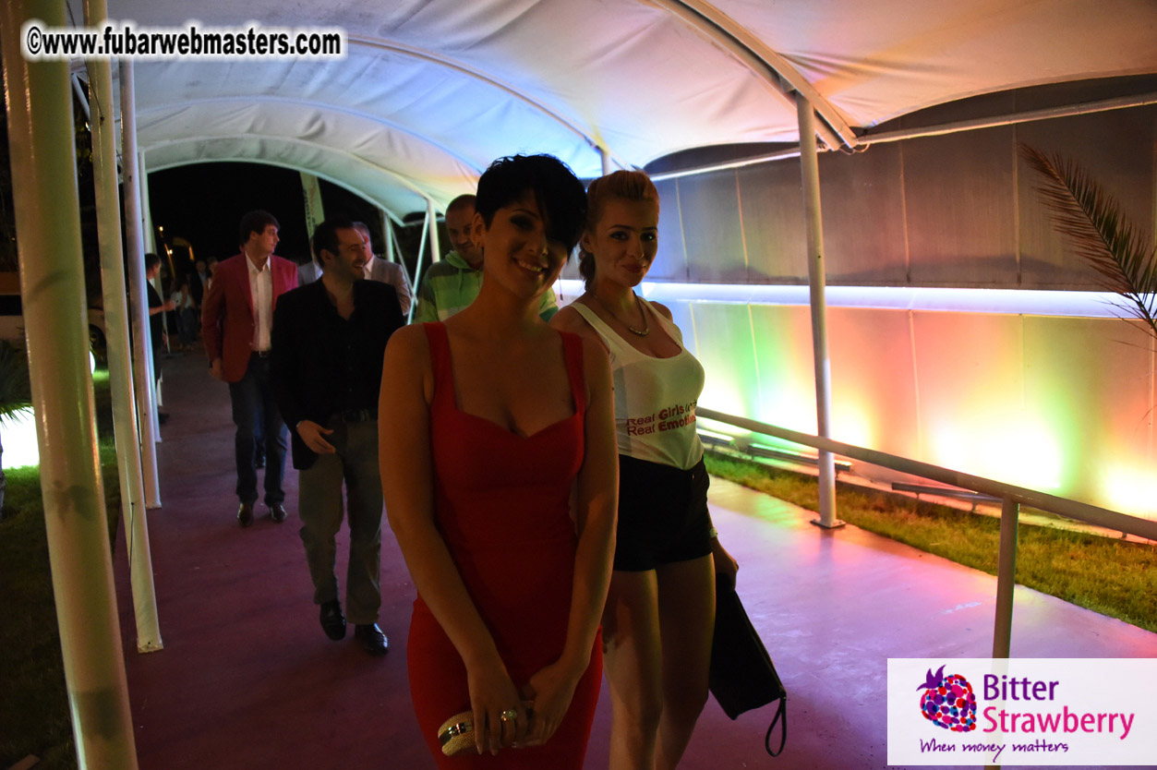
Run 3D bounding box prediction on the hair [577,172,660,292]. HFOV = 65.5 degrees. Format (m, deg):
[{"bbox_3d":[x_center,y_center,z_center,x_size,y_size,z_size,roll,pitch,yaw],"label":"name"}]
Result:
[{"bbox_3d":[0.088,-0.335,1.960,0.175,0.260,0.215,-4,8,-22],"label":"hair"}]

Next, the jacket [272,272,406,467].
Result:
[{"bbox_3d":[-0.955,-0.054,3.649,0.550,0.750,0.350,-4,8,-20],"label":"jacket"}]

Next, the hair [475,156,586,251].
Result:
[{"bbox_3d":[-0.079,-0.286,1.460,0.180,0.170,0.205,6,8,-19],"label":"hair"}]

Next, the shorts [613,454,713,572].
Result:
[{"bbox_3d":[0.172,0.292,2.040,0.320,0.250,0.235,-7,10,-38],"label":"shorts"}]

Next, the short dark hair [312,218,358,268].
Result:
[{"bbox_3d":[-0.985,-0.574,3.619,0.200,0.185,0.165,4,10,36],"label":"short dark hair"}]

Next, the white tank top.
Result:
[{"bbox_3d":[0.132,-0.007,1.980,0.330,0.370,0.250,-7,10,-38],"label":"white tank top"}]

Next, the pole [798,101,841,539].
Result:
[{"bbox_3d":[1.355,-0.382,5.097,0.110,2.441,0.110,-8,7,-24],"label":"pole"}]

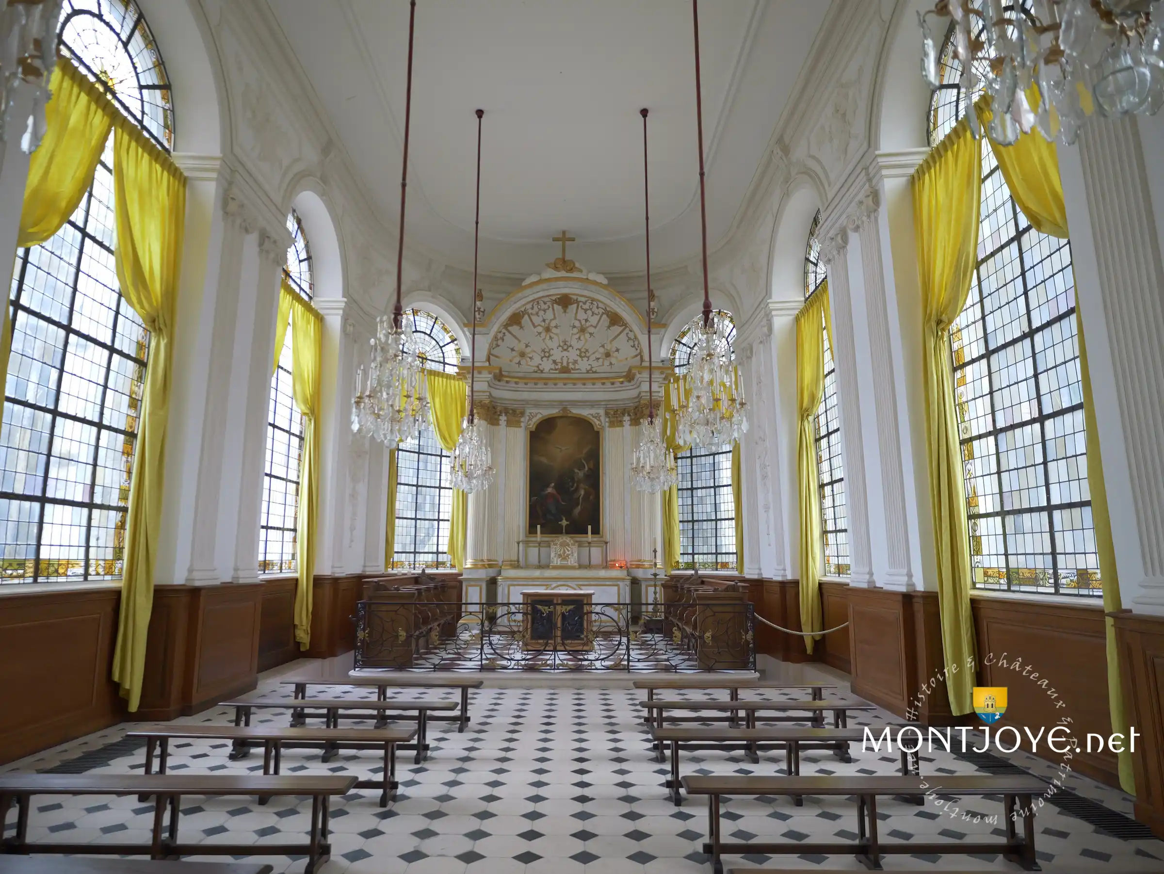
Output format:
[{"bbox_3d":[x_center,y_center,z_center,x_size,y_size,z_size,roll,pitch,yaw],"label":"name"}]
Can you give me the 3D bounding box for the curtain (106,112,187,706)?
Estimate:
[{"bbox_3d":[-4.578,-0.217,6.715,0.300,5.840,1.360,0,-11,-1],"label":"curtain"}]

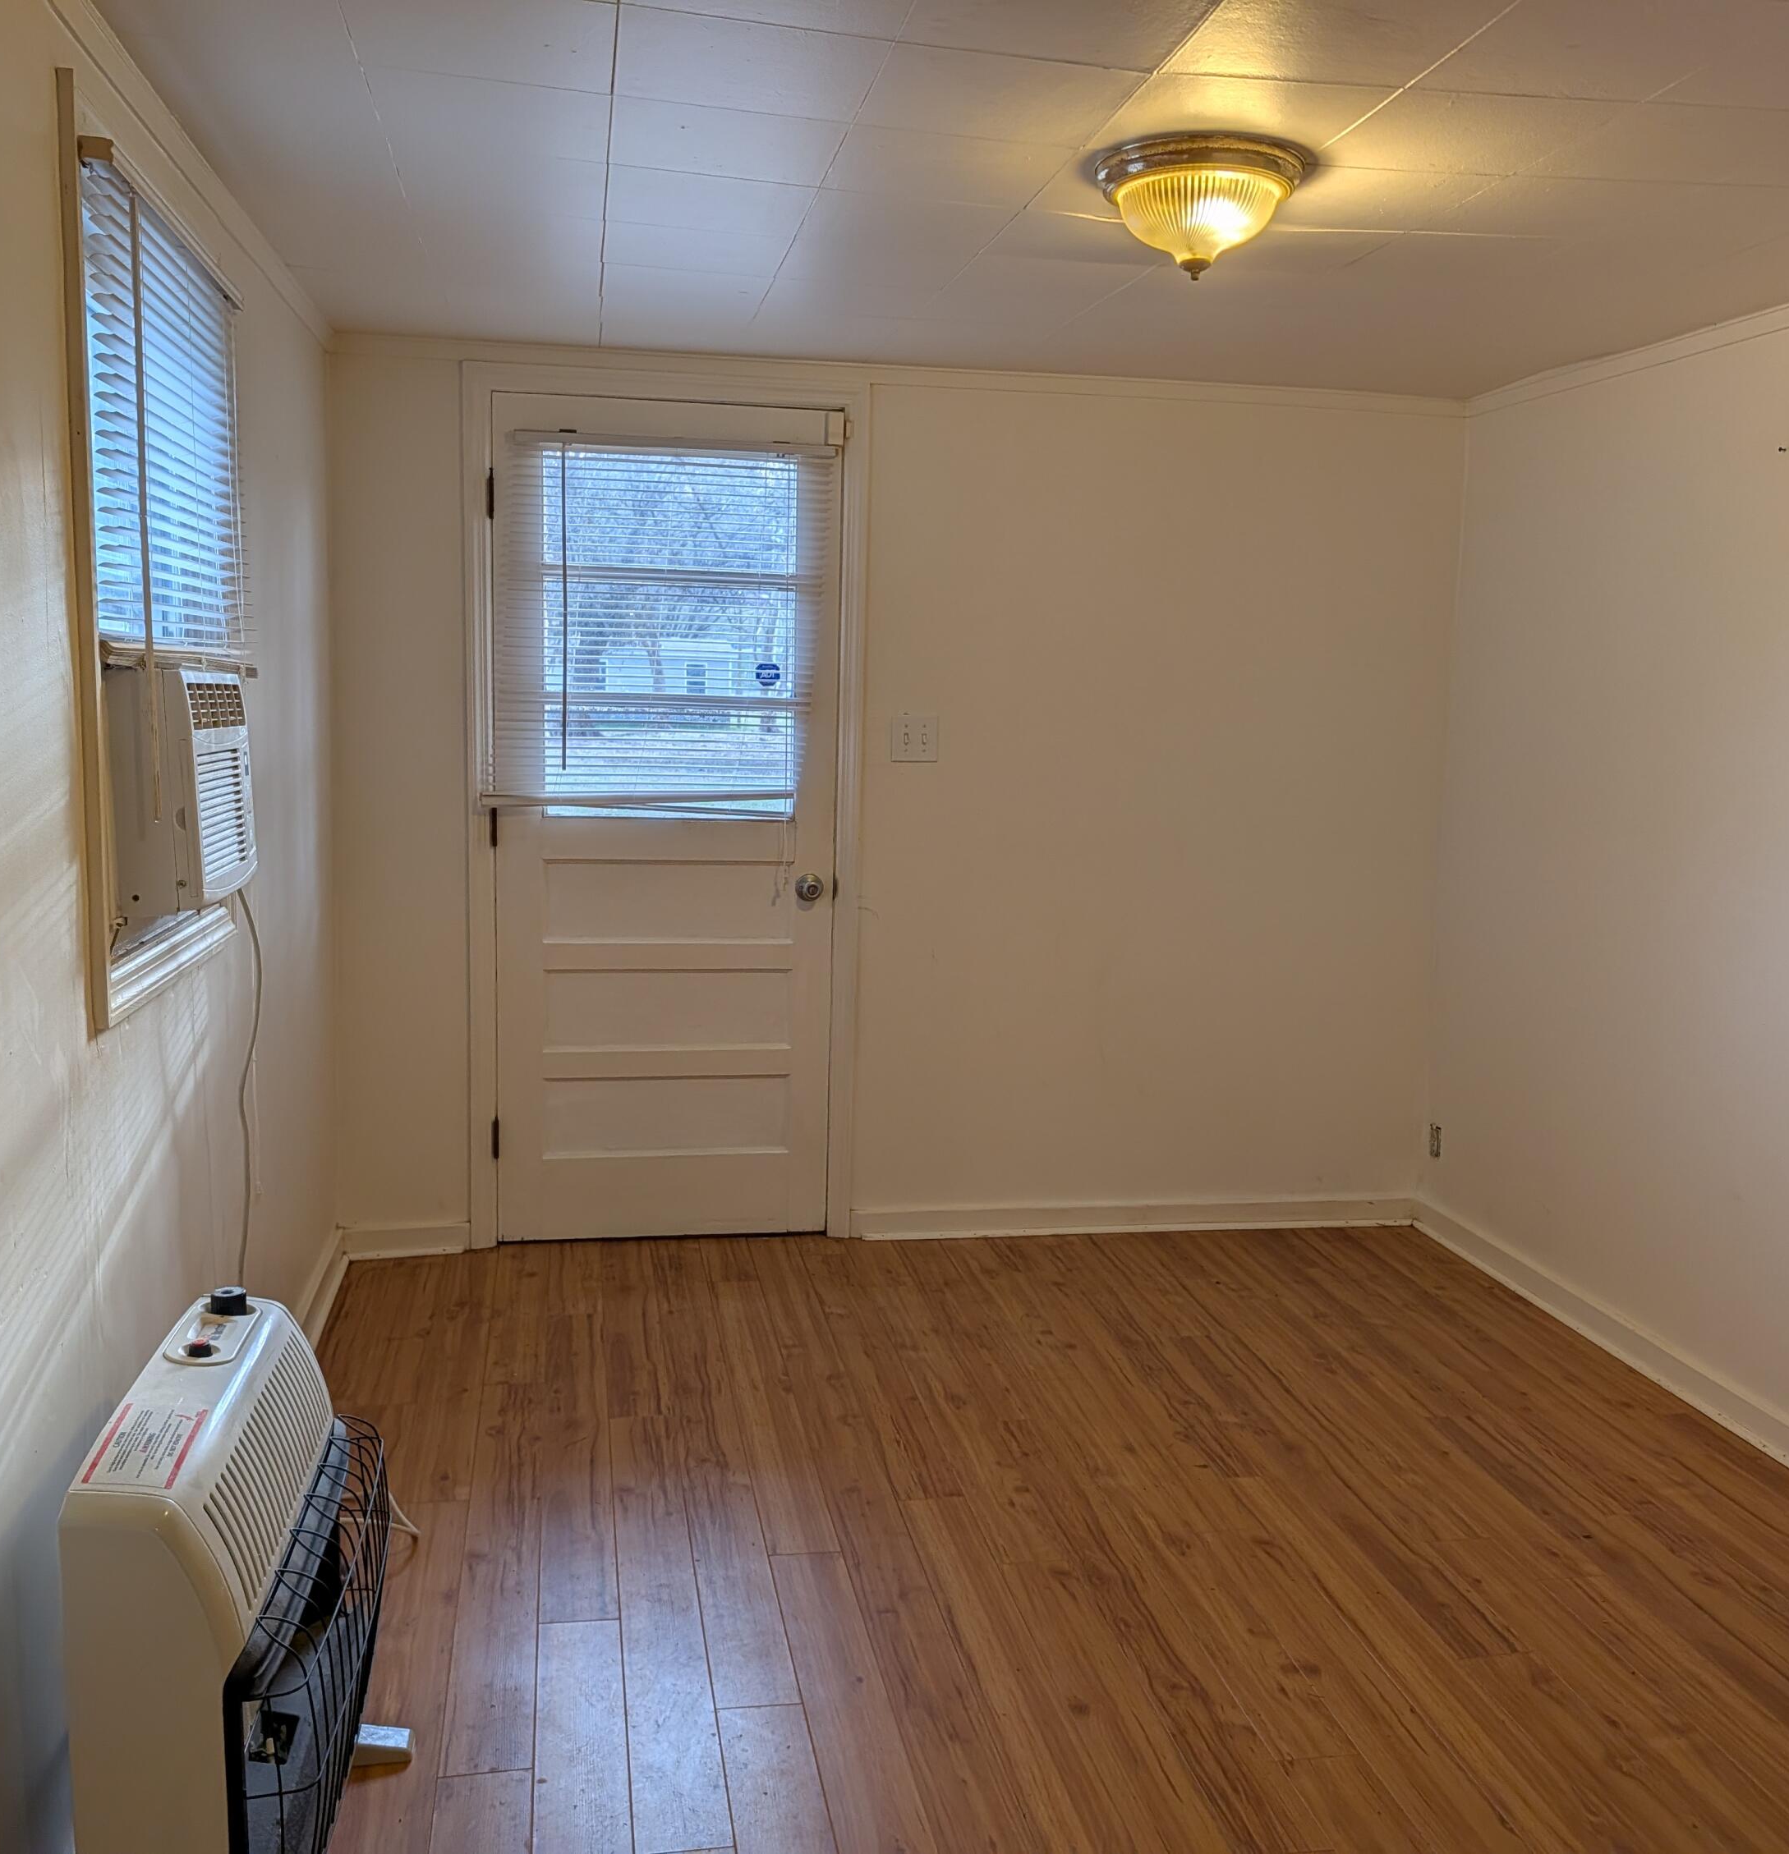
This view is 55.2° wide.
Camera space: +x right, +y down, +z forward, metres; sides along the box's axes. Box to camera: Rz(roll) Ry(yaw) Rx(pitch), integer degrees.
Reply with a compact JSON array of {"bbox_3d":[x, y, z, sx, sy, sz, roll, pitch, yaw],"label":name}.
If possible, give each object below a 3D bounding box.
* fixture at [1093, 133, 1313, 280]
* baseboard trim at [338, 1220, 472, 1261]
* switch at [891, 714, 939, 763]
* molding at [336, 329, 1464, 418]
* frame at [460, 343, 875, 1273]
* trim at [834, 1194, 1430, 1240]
[{"bbox_3d":[0.440,-1.025,2.483,0.300,0.160,0.300,0,8,-10],"label":"fixture"},{"bbox_3d":[-1.186,0.765,4.153,0.300,0.085,0.025,0,8,-10],"label":"baseboard trim"},{"bbox_3d":[0.053,-0.461,4.207,0.114,0.114,0.014,0,8,-10],"label":"switch"},{"bbox_3d":[0.095,-1.315,4.086,2.780,0.048,0.025,0,8,-10],"label":"molding"},{"bbox_3d":[-0.554,-0.248,4.165,0.950,2.120,0.100,0,8,-10],"label":"frame"},{"bbox_3d":[0.652,0.766,4.486,1.540,0.085,0.025,0,8,-10],"label":"trim"}]

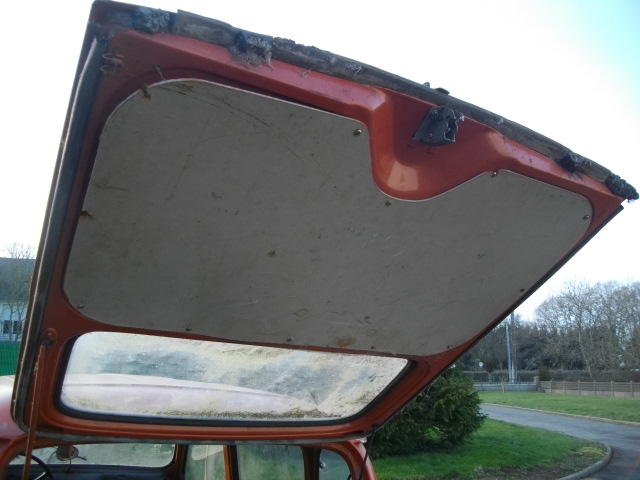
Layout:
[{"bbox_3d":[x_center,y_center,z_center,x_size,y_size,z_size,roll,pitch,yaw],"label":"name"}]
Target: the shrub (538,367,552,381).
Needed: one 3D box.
[{"bbox_3d":[18.599,11.478,47.188,1.250,2.100,1.200,-6,-14,20],"label":"shrub"}]

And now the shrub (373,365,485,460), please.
[{"bbox_3d":[2.189,3.234,11.883,2.550,2.150,2.400,-3,-13,10],"label":"shrub"}]

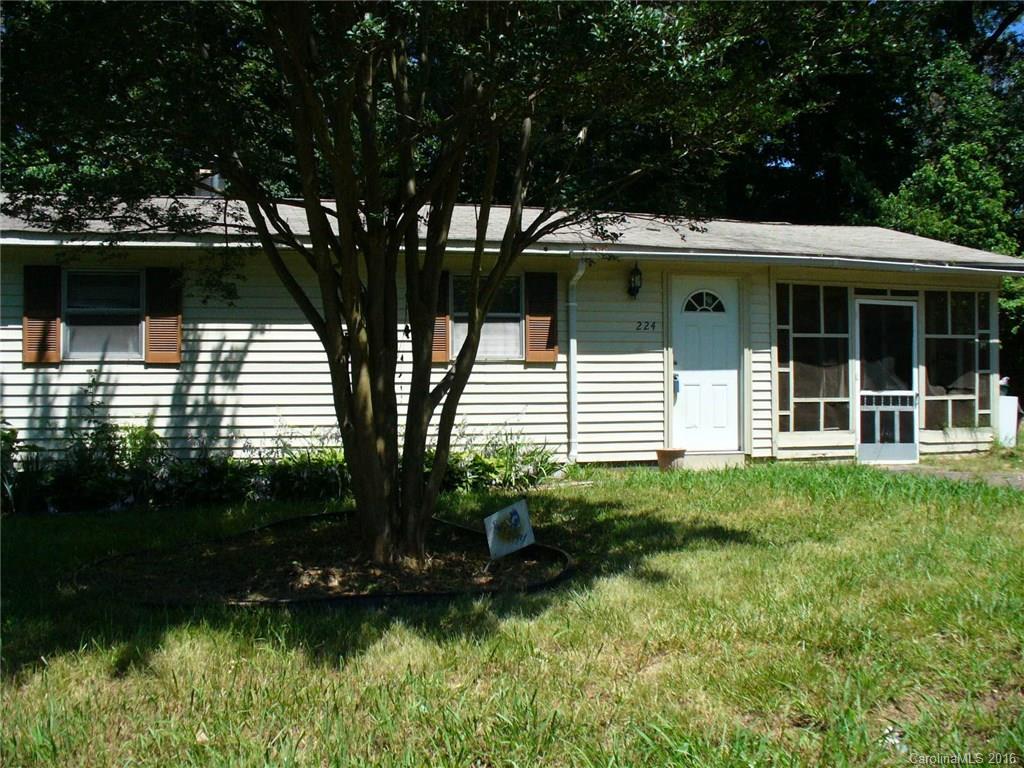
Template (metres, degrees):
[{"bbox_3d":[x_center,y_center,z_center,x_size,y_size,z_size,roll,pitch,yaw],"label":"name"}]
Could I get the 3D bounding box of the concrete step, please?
[{"bbox_3d":[2.210,0.906,12.630,0.920,0.210,0.300,0,1,-15],"label":"concrete step"}]

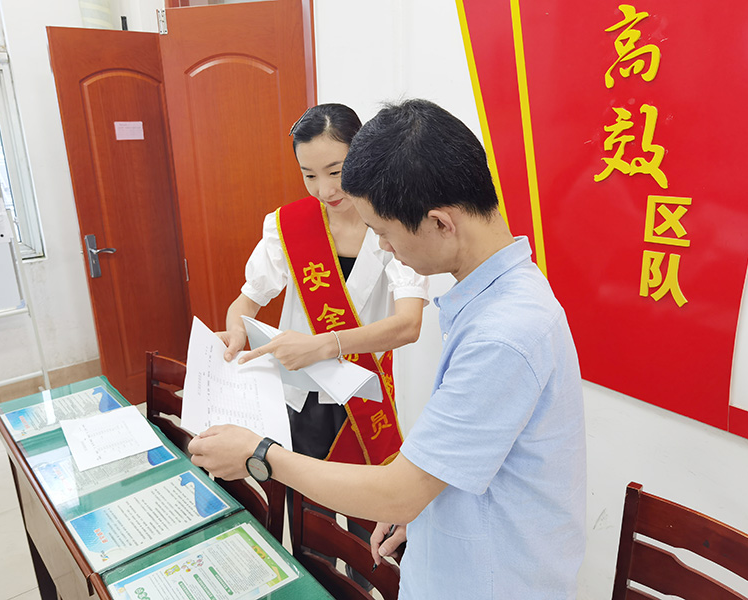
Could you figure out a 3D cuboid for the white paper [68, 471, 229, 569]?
[{"bbox_3d":[-0.508,0.485,1.356,0.297,0.005,0.210,-15,22,-39],"label":"white paper"}]

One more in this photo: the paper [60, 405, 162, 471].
[{"bbox_3d":[-0.750,0.382,1.709,0.210,0.005,0.297,-13,20,-33],"label":"paper"}]

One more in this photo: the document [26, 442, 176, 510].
[{"bbox_3d":[-0.697,0.425,1.566,0.297,0.005,0.210,-15,22,-38],"label":"document"}]

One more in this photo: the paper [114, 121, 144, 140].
[{"bbox_3d":[-1.294,-0.895,3.182,0.142,0.092,0.004,-15,22,-38],"label":"paper"}]

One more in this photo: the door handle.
[{"bbox_3d":[-1.443,-0.234,3.204,0.131,0.228,0.060,-15,22,-38],"label":"door handle"}]

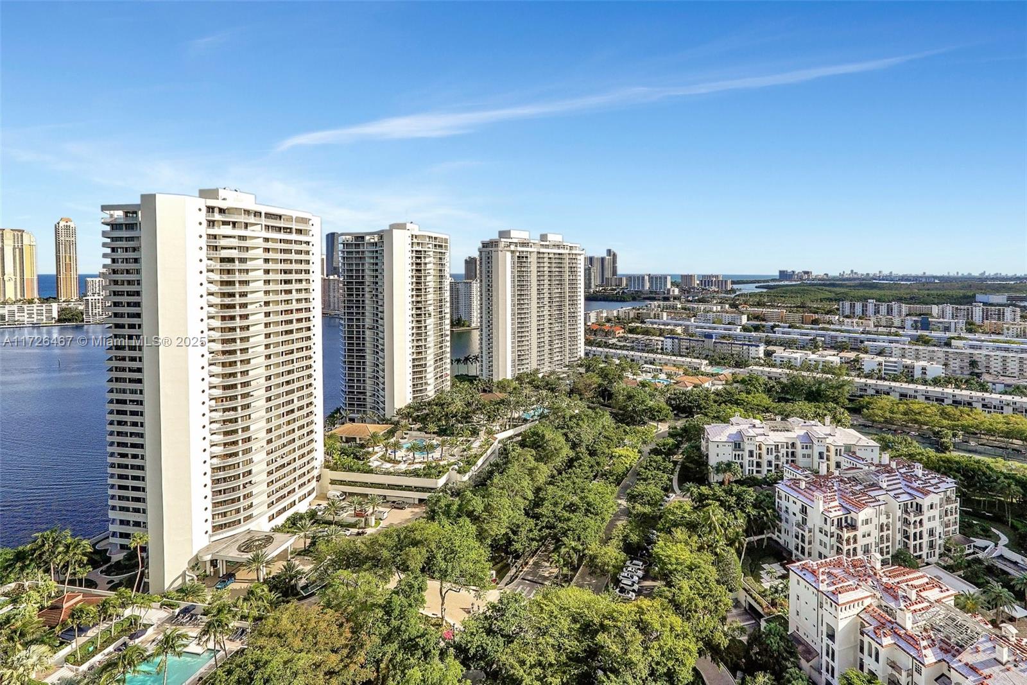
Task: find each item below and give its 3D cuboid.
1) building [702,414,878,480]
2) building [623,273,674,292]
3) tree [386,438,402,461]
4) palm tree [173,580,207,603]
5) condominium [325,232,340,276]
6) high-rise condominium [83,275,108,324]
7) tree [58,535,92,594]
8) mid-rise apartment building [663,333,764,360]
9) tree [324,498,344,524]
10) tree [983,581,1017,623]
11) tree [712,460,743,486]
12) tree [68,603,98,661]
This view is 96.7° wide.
[{"bbox_3d":[91.700,37.000,159.000,53.000,18.000,21.000,0,7,4],"label":"building"},{"bbox_3d":[518.000,-224.000,1750.000,168.000,66.000,50.000,4,7,29],"label":"building"},{"bbox_3d":[-40.687,36.300,154.800,5.200,7.600,5.300,-1,4,-14],"label":"tree"},{"bbox_3d":[-68.200,52.800,96.400,7.000,5.600,7.000,-5,8,-35],"label":"palm tree"},{"bbox_3d":[-585.443,-253.989,1480.000,45.000,198.000,36.000,3,5,37],"label":"condominium"},{"bbox_3d":[-607.032,-62.399,664.000,31.000,70.000,28.000,-4,5,-43],"label":"high-rise condominium"},{"bbox_3d":[-97.040,49.586,101.000,7.200,12.300,7.000,-5,7,-44],"label":"tree"},{"bbox_3d":[173.006,3.478,396.000,78.000,17.000,16.000,4,7,41],"label":"mid-rise apartment building"},{"bbox_3d":[-51.474,48.438,131.000,5.500,7.000,5.400,-2,5,-21],"label":"tree"},{"bbox_3d":[96.600,52.000,90.800,7.300,7.800,7.300,-6,9,-42],"label":"tree"},{"bbox_3d":[68.400,43.500,146.000,8.800,9.400,8.800,3,7,25],"label":"tree"},{"bbox_3d":[-78.100,53.000,82.500,5.600,9.400,5.600,-6,9,-43],"label":"tree"}]

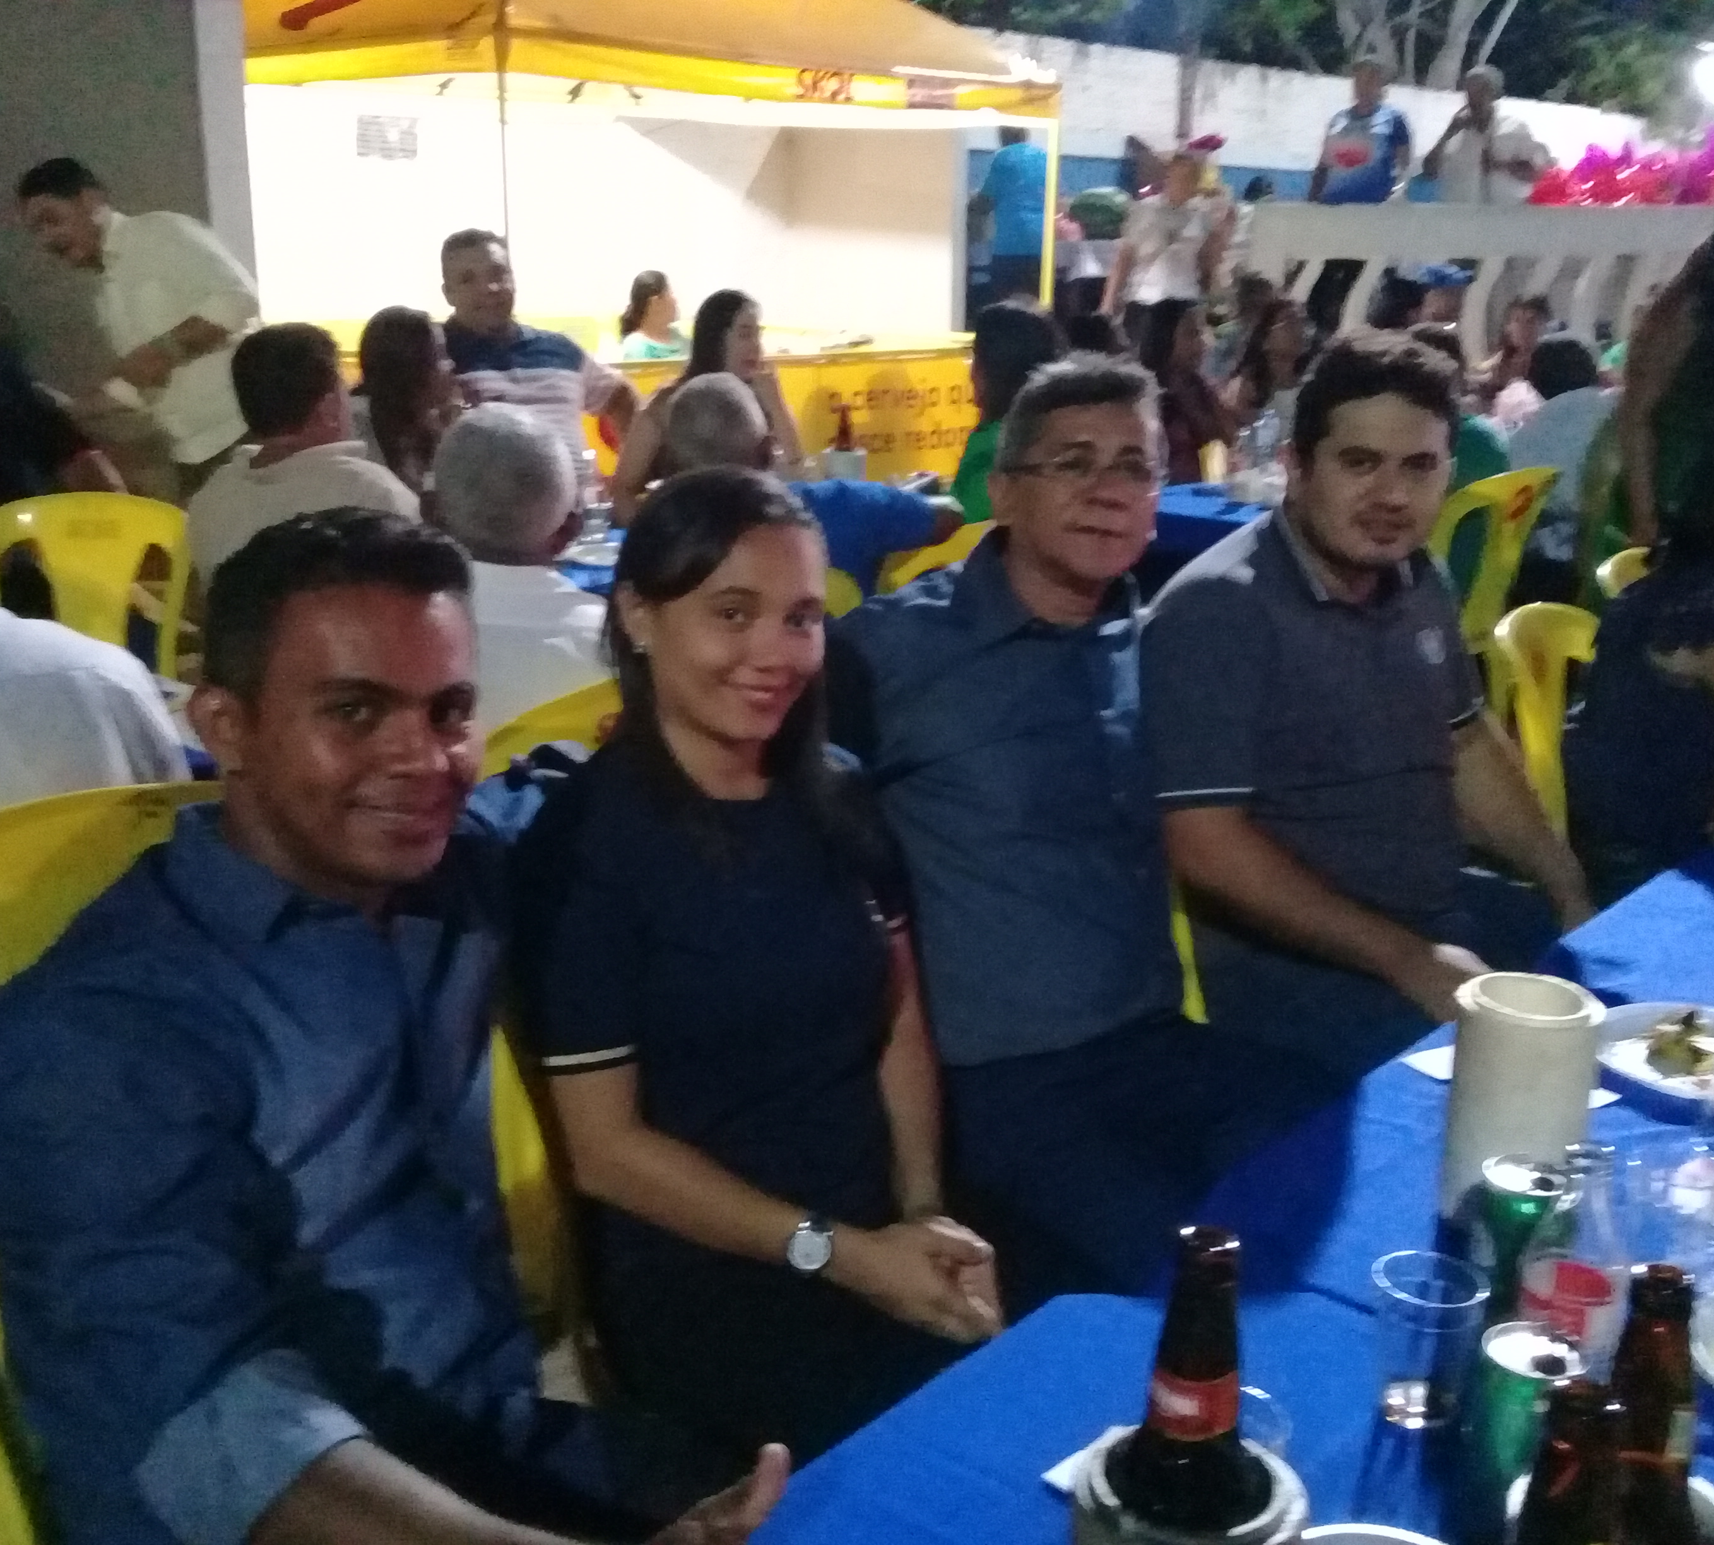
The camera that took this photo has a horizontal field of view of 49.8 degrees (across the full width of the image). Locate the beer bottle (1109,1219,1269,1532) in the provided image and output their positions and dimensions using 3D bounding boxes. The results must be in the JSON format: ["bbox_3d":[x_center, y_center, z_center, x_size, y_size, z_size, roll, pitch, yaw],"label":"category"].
[{"bbox_3d":[0.149,0.337,0.830,0.074,0.288,0.074,1,16,0],"label":"beer bottle"}]

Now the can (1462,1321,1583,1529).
[{"bbox_3d":[0.356,0.363,0.985,0.066,0.122,0.066,1,15,0],"label":"can"}]

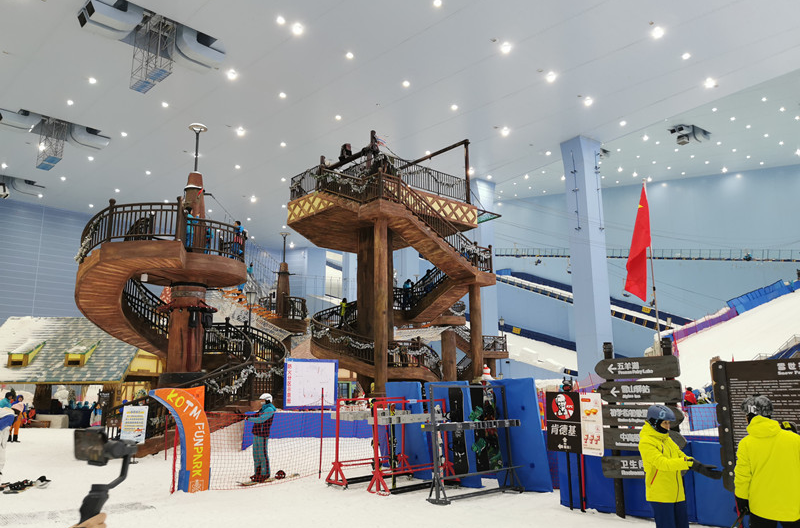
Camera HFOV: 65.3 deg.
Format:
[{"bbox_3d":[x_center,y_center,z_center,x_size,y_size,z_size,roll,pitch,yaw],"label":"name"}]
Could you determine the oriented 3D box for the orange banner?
[{"bbox_3d":[-3.994,3.185,11.389,1.120,1.860,0.250,10,-16,-39],"label":"orange banner"}]

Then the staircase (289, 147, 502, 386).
[{"bbox_3d":[-0.794,0.832,28.664,7.800,13.700,9.200,10,-16,-41],"label":"staircase"}]

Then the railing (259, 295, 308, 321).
[{"bbox_3d":[-6.396,2.443,34.258,2.700,1.150,2.600,0,-12,0],"label":"railing"}]

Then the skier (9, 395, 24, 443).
[{"bbox_3d":[-14.710,5.915,23.913,0.600,1.700,0.500,-1,-12,5],"label":"skier"}]

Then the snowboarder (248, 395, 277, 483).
[{"bbox_3d":[-2.776,3.530,12.751,0.650,1.740,0.500,1,-12,-8],"label":"snowboarder"}]

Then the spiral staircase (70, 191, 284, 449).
[{"bbox_3d":[-7.483,2.422,21.787,7.000,7.700,7.000,4,-13,-19],"label":"spiral staircase"}]

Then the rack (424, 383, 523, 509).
[{"bbox_3d":[1.321,2.998,10.639,2.300,1.800,0.500,11,-17,-43],"label":"rack"}]

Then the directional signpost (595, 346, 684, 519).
[{"bbox_3d":[3.363,2.275,8.694,0.200,2.430,1.100,11,-17,-44],"label":"directional signpost"}]

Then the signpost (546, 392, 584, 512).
[{"bbox_3d":[2.527,2.802,9.456,0.080,1.730,0.580,11,-17,-44],"label":"signpost"}]

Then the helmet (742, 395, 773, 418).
[{"bbox_3d":[2.893,1.165,5.064,0.225,0.200,0.280,3,-13,-15],"label":"helmet"}]

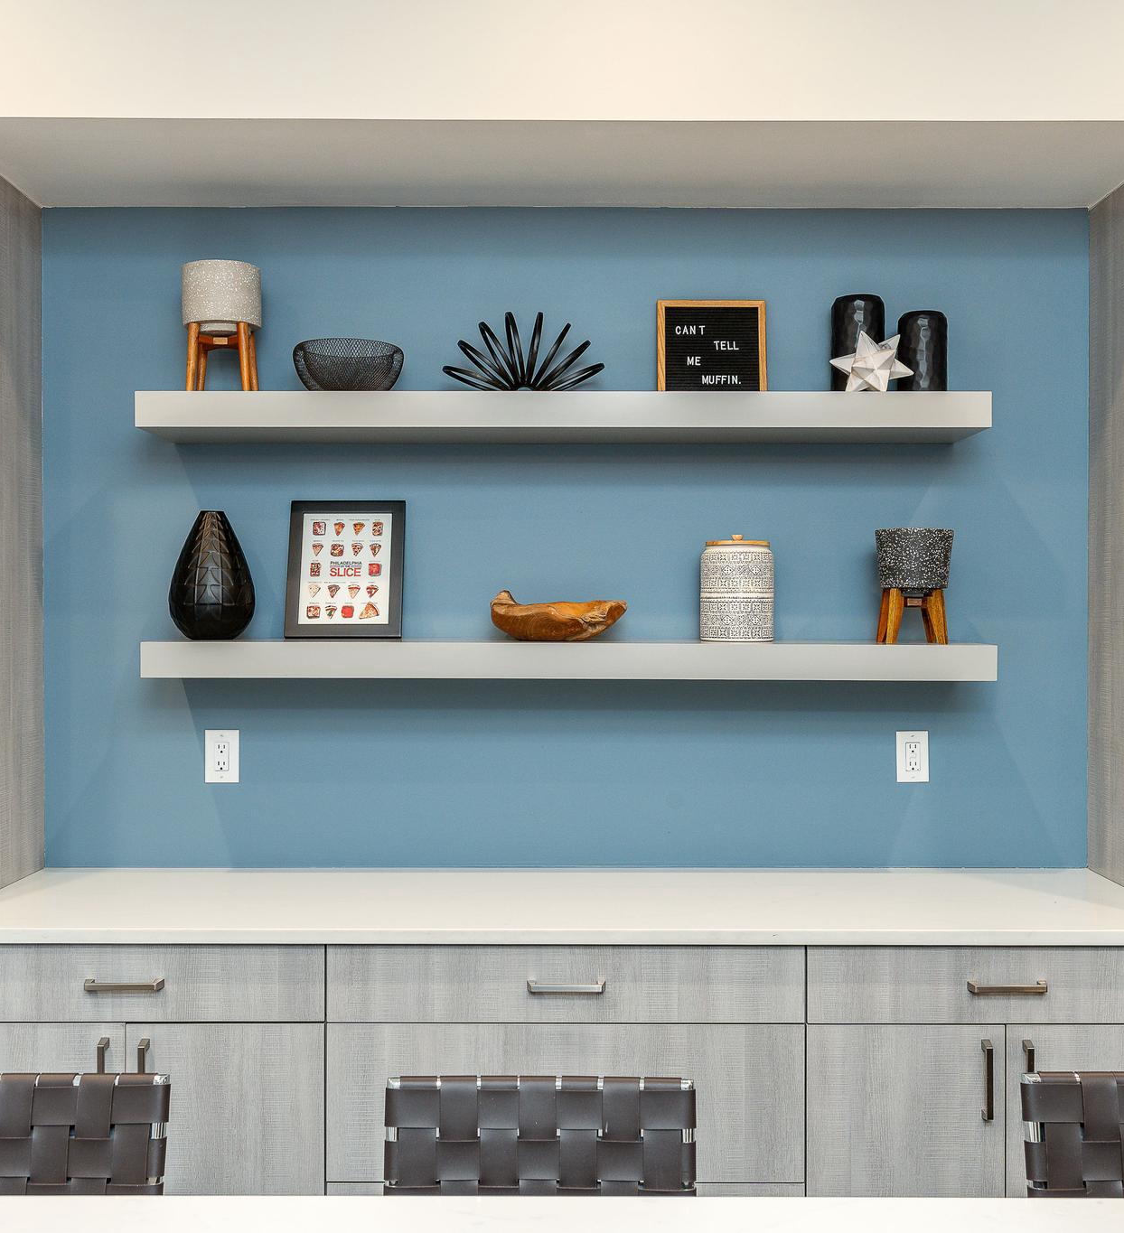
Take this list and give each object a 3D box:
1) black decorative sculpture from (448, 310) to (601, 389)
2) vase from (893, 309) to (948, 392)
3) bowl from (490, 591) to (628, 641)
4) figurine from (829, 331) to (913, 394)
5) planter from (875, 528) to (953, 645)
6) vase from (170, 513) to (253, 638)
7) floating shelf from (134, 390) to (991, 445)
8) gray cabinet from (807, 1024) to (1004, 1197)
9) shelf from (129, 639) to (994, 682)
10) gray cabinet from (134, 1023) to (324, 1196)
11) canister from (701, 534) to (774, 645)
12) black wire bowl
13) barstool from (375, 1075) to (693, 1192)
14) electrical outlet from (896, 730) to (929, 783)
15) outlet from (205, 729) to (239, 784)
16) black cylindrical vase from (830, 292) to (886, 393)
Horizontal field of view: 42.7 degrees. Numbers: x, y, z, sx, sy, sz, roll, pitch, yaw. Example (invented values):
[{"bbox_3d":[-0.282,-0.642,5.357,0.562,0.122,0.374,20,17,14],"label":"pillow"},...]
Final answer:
[{"bbox_3d":[-0.086,-0.578,3.215,0.360,0.203,0.200,0,0,0],"label":"black decorative sculpture"},{"bbox_3d":[0.812,-0.579,3.236,0.112,0.204,0.112,0,0,0],"label":"vase"},{"bbox_3d":[-0.006,-0.001,3.200,0.304,0.114,0.200,0,0,0],"label":"bowl"},{"bbox_3d":[0.675,-0.548,3.136,0.185,0.144,0.166,0,0,0],"label":"figurine"},{"bbox_3d":[0.782,-0.066,3.189,0.175,0.250,0.175,0,0,0],"label":"planter"},{"bbox_3d":[-0.779,-0.089,3.210,0.192,0.289,0.192,0,0,0],"label":"vase"},{"bbox_3d":[0.005,-0.440,3.206,1.817,0.075,0.305,0,0,0],"label":"floating shelf"},{"bbox_3d":[0.656,1.085,2.990,0.377,0.620,0.510,0,0,0],"label":"gray cabinet"},{"bbox_3d":[0.016,0.098,3.205,1.822,0.083,0.300,0,0,0],"label":"shelf"},{"bbox_3d":[-0.640,1.085,2.990,0.377,0.620,0.510,0,0,0],"label":"gray cabinet"},{"bbox_3d":[0.391,-0.061,3.200,0.162,0.239,0.162,0,0,0],"label":"canister"},{"bbox_3d":[-0.472,-0.536,3.200,0.247,0.119,0.247,0,0,0],"label":"black wire bowl"},{"bbox_3d":[-0.029,1.066,1.700,0.420,0.900,0.480,0,0,0],"label":"barstool"},{"bbox_3d":[0.820,0.329,3.360,0.074,0.118,0.010,0,0,0],"label":"electrical outlet"},{"bbox_3d":[-0.793,0.327,3.356,0.080,0.124,0.008,0,0,0],"label":"outlet"},{"bbox_3d":[0.667,-0.599,3.240,0.120,0.238,0.120,0,0,0],"label":"black cylindrical vase"}]

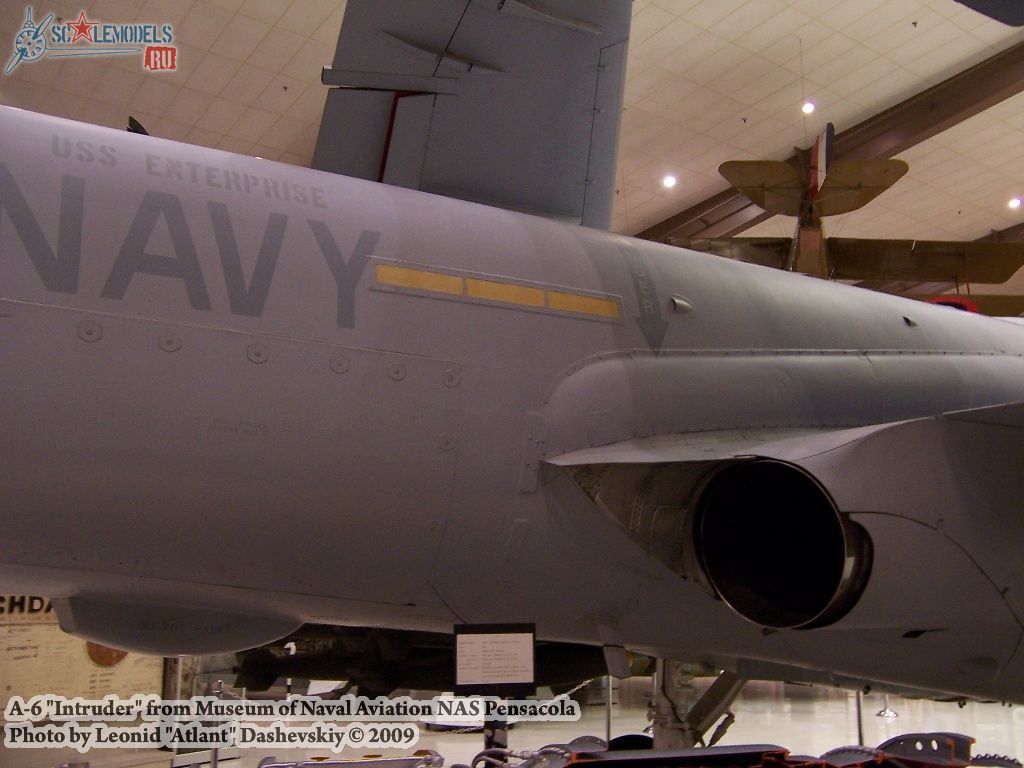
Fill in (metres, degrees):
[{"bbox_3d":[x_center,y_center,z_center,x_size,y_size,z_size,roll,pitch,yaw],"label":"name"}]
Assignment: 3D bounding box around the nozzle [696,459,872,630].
[{"bbox_3d":[0.987,0.537,3.385,0.360,0.570,0.570,1,-8,-43],"label":"nozzle"}]

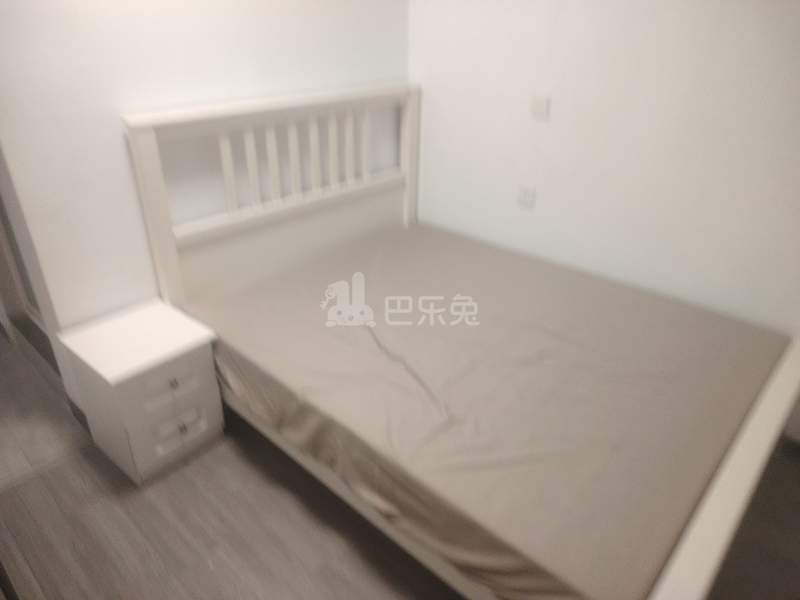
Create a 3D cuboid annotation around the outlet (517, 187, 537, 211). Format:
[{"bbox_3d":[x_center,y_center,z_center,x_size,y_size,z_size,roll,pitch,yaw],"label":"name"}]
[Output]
[{"bbox_3d":[0.618,-0.493,2.705,0.090,0.088,0.014,24,35,36],"label":"outlet"}]

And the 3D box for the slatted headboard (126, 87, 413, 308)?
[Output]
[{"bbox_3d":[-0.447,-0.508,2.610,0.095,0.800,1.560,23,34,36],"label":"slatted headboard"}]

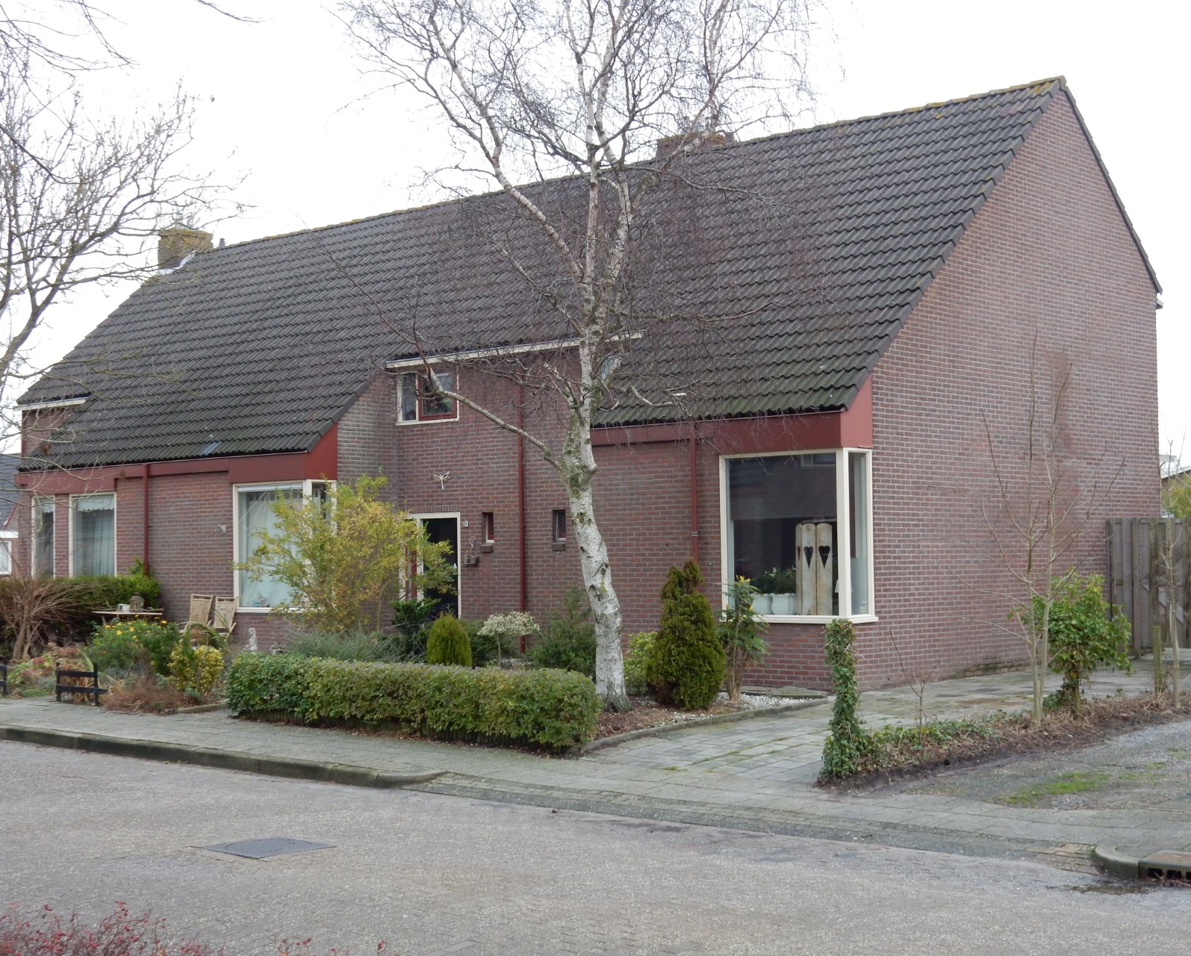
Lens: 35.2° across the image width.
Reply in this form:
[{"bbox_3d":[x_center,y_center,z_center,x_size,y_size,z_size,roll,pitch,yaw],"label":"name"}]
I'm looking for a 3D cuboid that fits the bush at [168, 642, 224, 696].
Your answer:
[{"bbox_3d":[-4.695,2.226,22.064,0.650,0.600,0.600,0,-3,-12],"label":"bush"}]

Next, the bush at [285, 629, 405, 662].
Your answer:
[{"bbox_3d":[-3.125,2.222,23.468,1.500,0.671,1.000,0,-3,-8],"label":"bush"}]

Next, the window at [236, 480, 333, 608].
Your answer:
[{"bbox_3d":[-4.745,1.051,28.609,1.764,1.999,0.580,-3,-3,42],"label":"window"}]

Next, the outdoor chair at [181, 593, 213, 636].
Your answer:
[{"bbox_3d":[-6.198,2.321,28.764,0.580,1.045,0.680,-3,-3,42],"label":"outdoor chair"}]

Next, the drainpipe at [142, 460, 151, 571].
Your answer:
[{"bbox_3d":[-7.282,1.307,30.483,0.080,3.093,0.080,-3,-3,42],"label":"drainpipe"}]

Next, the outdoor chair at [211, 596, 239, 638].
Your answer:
[{"bbox_3d":[-5.732,2.311,28.341,0.580,1.016,0.680,-3,-3,42],"label":"outdoor chair"}]

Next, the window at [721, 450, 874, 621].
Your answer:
[{"bbox_3d":[2.371,0.688,22.198,1.818,2.009,0.627,-3,-3,42],"label":"window"}]

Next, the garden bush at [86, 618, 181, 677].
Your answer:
[{"bbox_3d":[-6.087,2.257,24.770,1.220,0.795,1.100,0,-3,-14],"label":"garden bush"}]

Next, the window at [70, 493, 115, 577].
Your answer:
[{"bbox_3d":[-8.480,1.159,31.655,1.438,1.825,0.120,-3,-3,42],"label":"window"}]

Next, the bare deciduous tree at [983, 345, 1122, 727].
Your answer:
[{"bbox_3d":[3.978,0.500,16.525,1.200,3.329,1.200,-1,-3,13],"label":"bare deciduous tree"}]

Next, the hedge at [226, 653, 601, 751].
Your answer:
[{"bbox_3d":[-1.803,1.977,17.109,0.650,0.600,5.200,1,-3,-40],"label":"hedge"}]

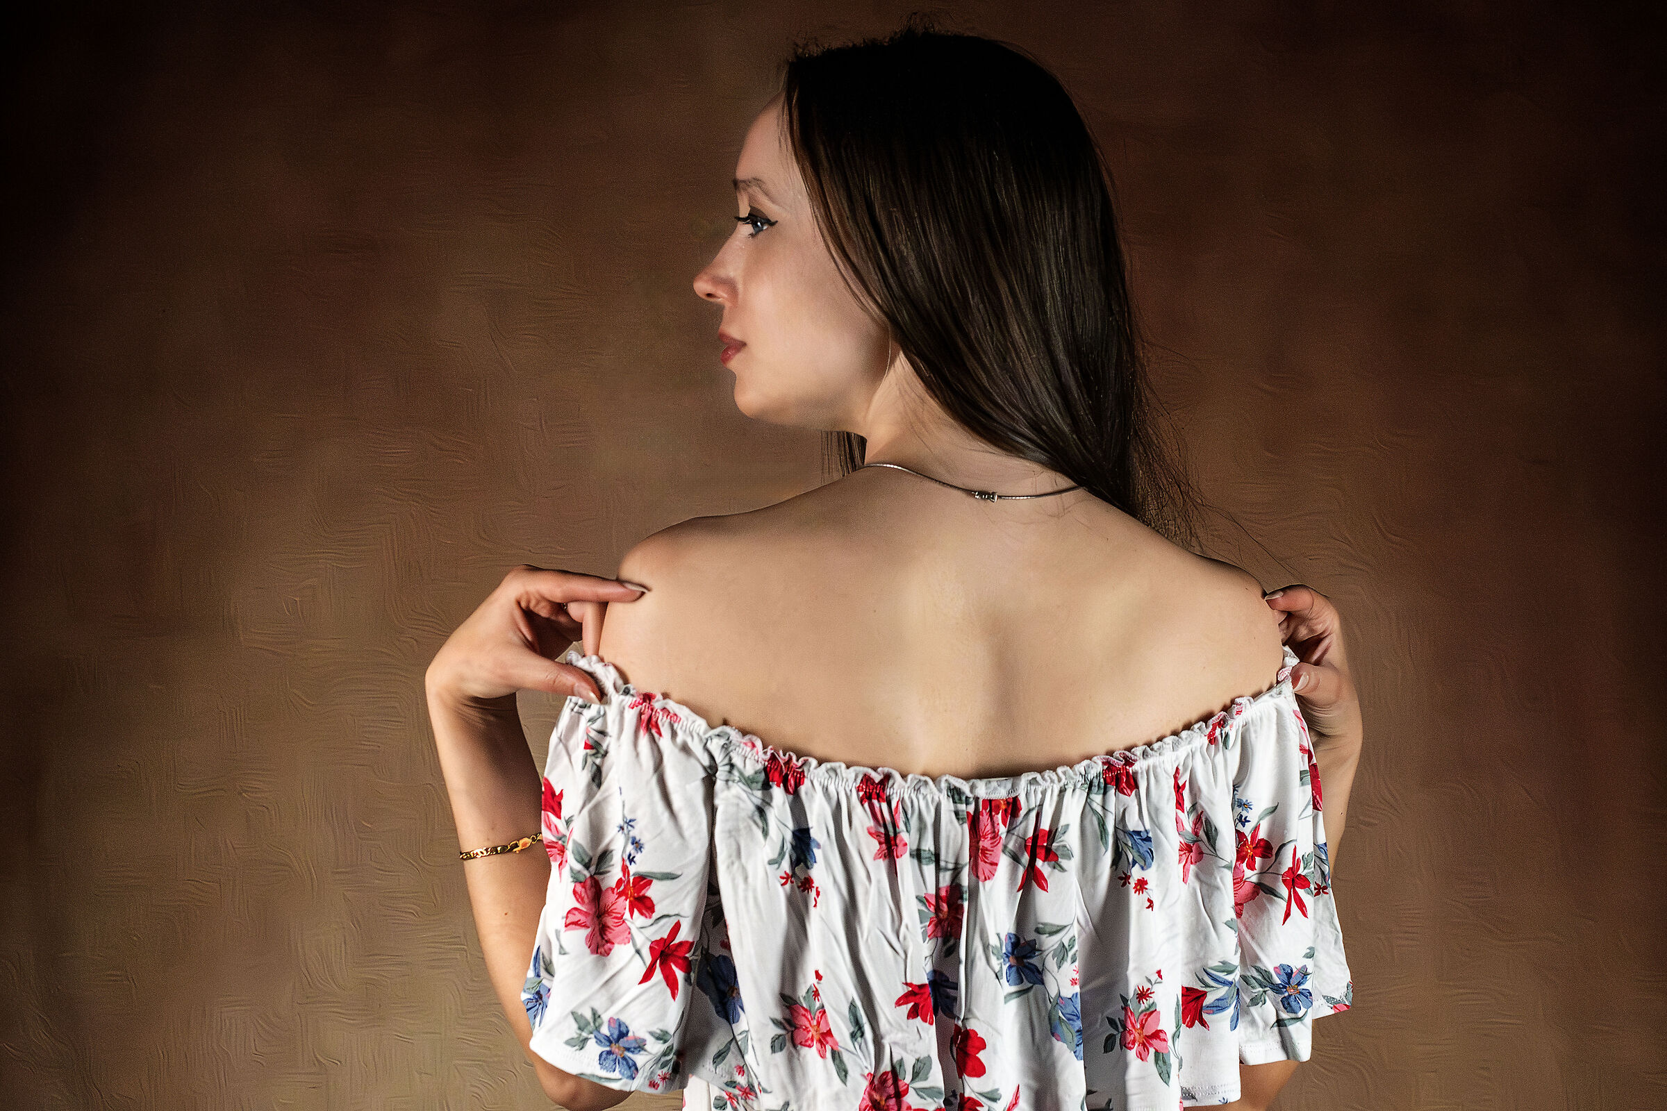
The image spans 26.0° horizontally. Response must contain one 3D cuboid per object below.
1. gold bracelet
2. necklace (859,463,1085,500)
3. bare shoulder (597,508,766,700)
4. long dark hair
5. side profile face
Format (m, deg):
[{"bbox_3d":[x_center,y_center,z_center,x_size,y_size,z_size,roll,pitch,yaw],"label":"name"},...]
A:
[{"bbox_3d":[-0.194,0.174,2.160,0.062,0.016,0.056,-15,3,-6],"label":"gold bracelet"},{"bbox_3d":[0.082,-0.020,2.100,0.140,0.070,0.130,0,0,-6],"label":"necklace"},{"bbox_3d":[-0.090,0.031,2.110,0.105,0.113,0.110,0,0,-6],"label":"bare shoulder"},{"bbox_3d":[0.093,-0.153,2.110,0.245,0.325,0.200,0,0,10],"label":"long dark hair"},{"bbox_3d":[-0.023,-0.171,2.100,0.112,0.195,0.140,0,0,10],"label":"side profile face"}]

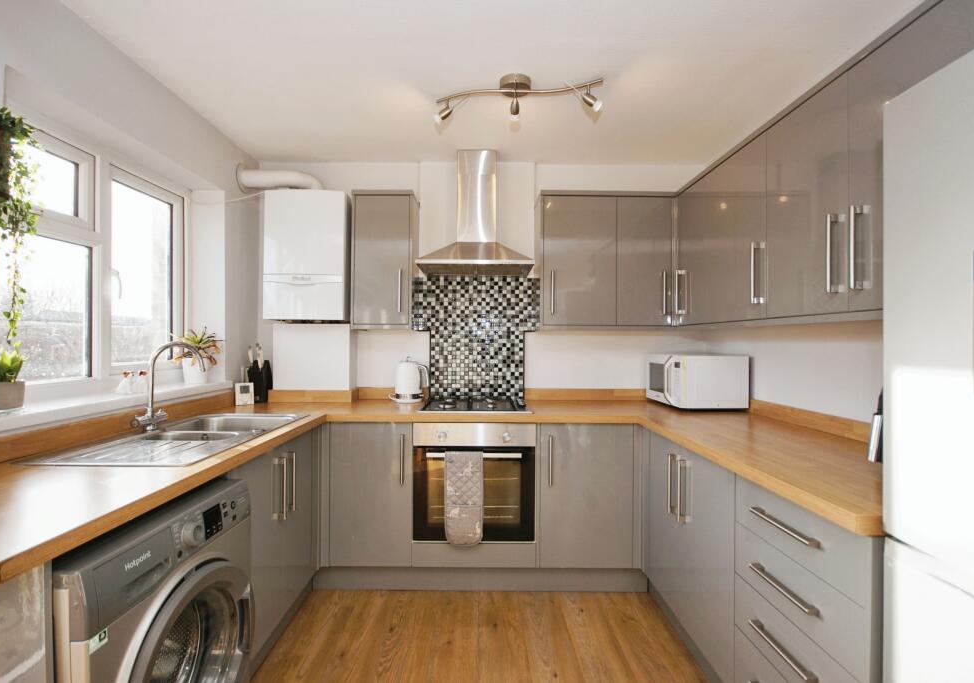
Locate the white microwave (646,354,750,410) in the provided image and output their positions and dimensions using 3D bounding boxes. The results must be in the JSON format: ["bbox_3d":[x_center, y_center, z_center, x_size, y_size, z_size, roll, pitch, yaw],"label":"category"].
[{"bbox_3d":[1.170,0.213,2.410,0.375,0.275,0.440,0,0,2],"label":"white microwave"}]

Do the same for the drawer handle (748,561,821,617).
[{"bbox_3d":[0.736,0.609,1.067,0.034,0.016,0.216,0,0,0],"label":"drawer handle"}]

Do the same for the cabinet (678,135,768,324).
[{"bbox_3d":[1.207,-0.436,1.965,0.310,0.720,0.700,0,0,-1],"label":"cabinet"}]

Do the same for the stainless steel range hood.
[{"bbox_3d":[-0.060,-0.752,2.400,0.600,0.715,0.480,0,0,0],"label":"stainless steel range hood"}]

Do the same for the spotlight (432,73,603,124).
[{"bbox_3d":[0.124,-1.020,1.815,0.710,0.150,0.160,0,0,7],"label":"spotlight"}]

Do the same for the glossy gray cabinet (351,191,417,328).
[{"bbox_3d":[-0.573,-0.446,2.475,0.312,0.750,0.330,0,0,0],"label":"glossy gray cabinet"}]

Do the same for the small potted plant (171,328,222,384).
[{"bbox_3d":[-1.485,0.075,2.190,0.230,0.290,0.230,0,0,0],"label":"small potted plant"}]

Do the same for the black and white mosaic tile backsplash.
[{"bbox_3d":[-0.060,-0.028,2.630,0.735,0.770,0.015,0,0,0],"label":"black and white mosaic tile backsplash"}]

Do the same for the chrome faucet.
[{"bbox_3d":[-1.200,0.170,1.645,0.240,0.340,0.170,0,0,-1],"label":"chrome faucet"}]

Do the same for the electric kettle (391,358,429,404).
[{"bbox_3d":[-0.444,0.222,2.455,0.215,0.255,0.170,0,0,-3],"label":"electric kettle"}]

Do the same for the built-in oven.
[{"bbox_3d":[-0.061,0.690,2.345,0.600,0.595,0.560,0,0,0],"label":"built-in oven"}]

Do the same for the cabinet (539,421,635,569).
[{"bbox_3d":[0.476,0.744,2.360,0.460,0.715,0.580,0,0,-1],"label":"cabinet"}]

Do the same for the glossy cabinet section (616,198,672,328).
[{"bbox_3d":[0.861,-0.437,2.488,0.305,0.709,0.315,0,0,0],"label":"glossy cabinet section"}]

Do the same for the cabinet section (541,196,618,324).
[{"bbox_3d":[0.505,-0.439,2.485,0.408,0.709,0.315,0,0,0],"label":"cabinet section"}]

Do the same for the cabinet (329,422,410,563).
[{"bbox_3d":[-0.567,0.746,2.365,0.405,0.715,0.580,0,0,0],"label":"cabinet"}]

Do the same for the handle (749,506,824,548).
[{"bbox_3d":[0.756,0.469,1.090,0.036,0.016,0.225,0,0,-1],"label":"handle"}]

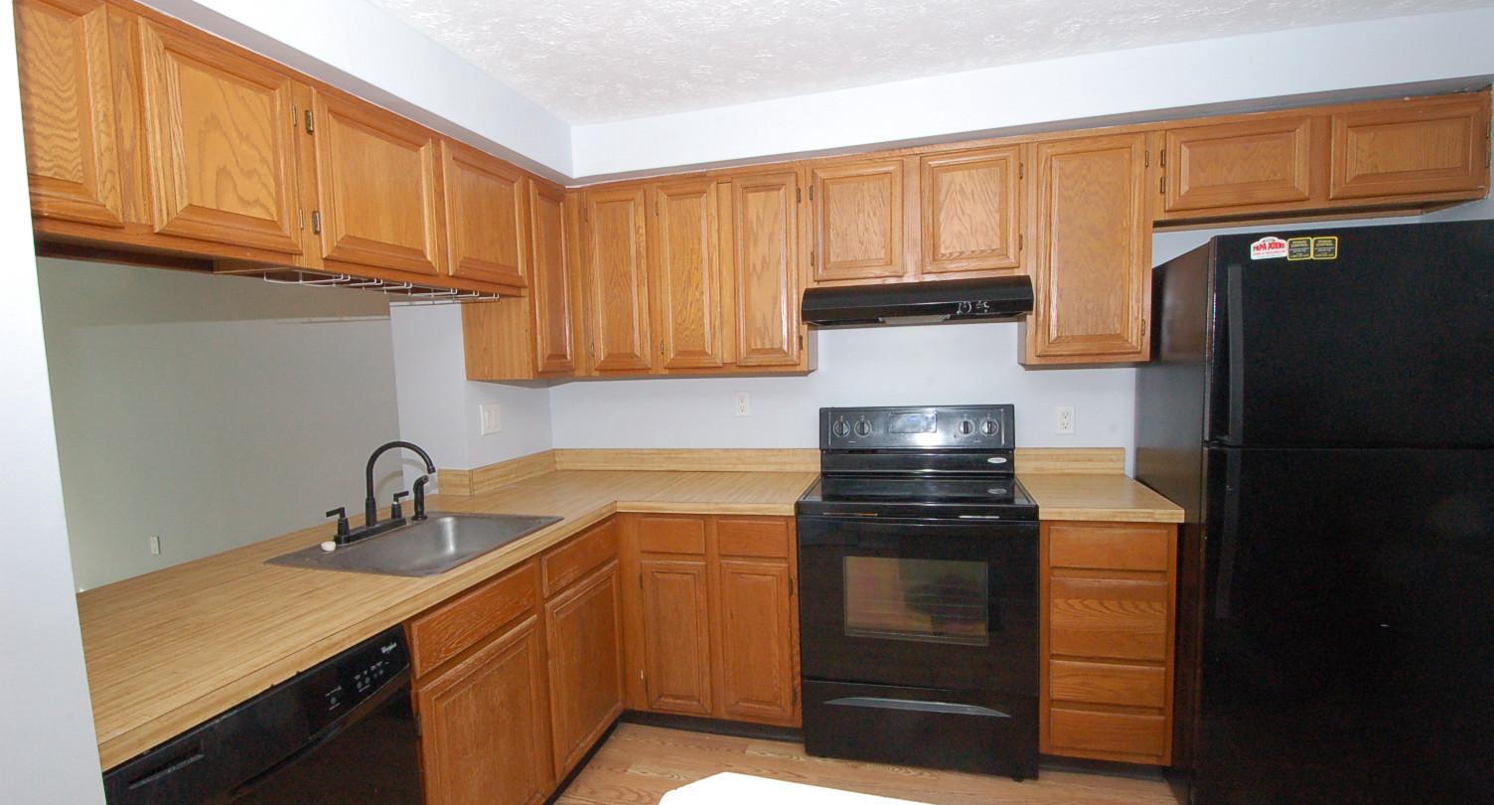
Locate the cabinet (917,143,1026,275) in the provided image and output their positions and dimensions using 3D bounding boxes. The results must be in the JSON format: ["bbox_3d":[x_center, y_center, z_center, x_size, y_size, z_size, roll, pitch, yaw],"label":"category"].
[{"bbox_3d":[0.843,-0.693,2.376,0.352,0.435,0.305,-1,4,15],"label":"cabinet"}]

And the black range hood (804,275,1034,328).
[{"bbox_3d":[0.629,-0.369,2.362,0.766,0.132,0.490,-1,4,15],"label":"black range hood"}]

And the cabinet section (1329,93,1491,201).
[{"bbox_3d":[1.991,-0.764,1.993,0.402,0.295,0.312,-1,5,15],"label":"cabinet section"}]

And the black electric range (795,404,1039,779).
[{"bbox_3d":[0.631,0.632,2.348,0.767,1.193,0.640,-1,4,15],"label":"black electric range"}]

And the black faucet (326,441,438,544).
[{"bbox_3d":[-1.063,0.263,1.925,0.265,0.282,0.325,-1,4,15],"label":"black faucet"}]

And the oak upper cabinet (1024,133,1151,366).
[{"bbox_3d":[1.217,-0.535,2.287,0.395,0.776,0.305,-1,4,15],"label":"oak upper cabinet"}]

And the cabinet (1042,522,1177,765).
[{"bbox_3d":[1.192,0.724,2.223,0.375,0.763,0.622,-1,4,15],"label":"cabinet"}]

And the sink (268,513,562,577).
[{"bbox_3d":[-0.934,0.490,1.861,0.557,0.177,0.570,-1,4,15],"label":"sink"}]

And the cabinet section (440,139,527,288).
[{"bbox_3d":[-1.014,-0.602,2.127,0.313,0.415,0.415,-1,5,15],"label":"cabinet section"}]

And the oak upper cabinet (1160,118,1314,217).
[{"bbox_3d":[1.624,-0.780,2.158,0.413,0.262,0.305,-1,4,15],"label":"oak upper cabinet"}]

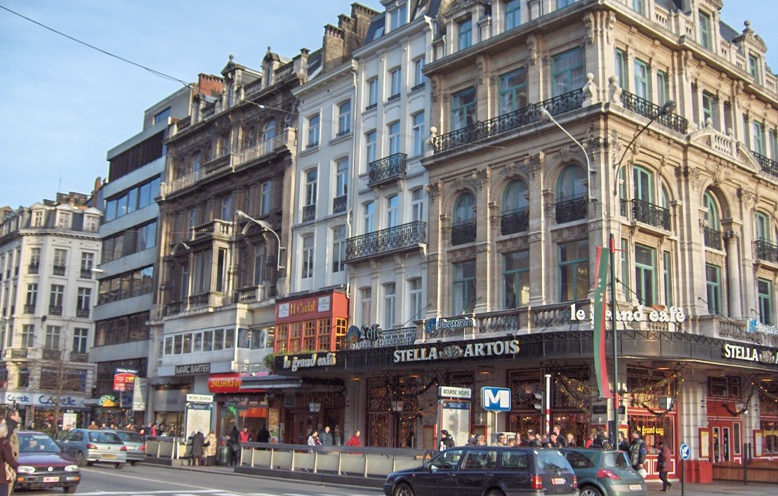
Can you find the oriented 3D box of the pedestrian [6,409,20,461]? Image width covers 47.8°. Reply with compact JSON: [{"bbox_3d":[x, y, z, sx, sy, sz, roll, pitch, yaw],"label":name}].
[{"bbox_3d":[-6.438,3.649,14.974,0.400,1.760,0.500,6,-13,-24],"label":"pedestrian"}]

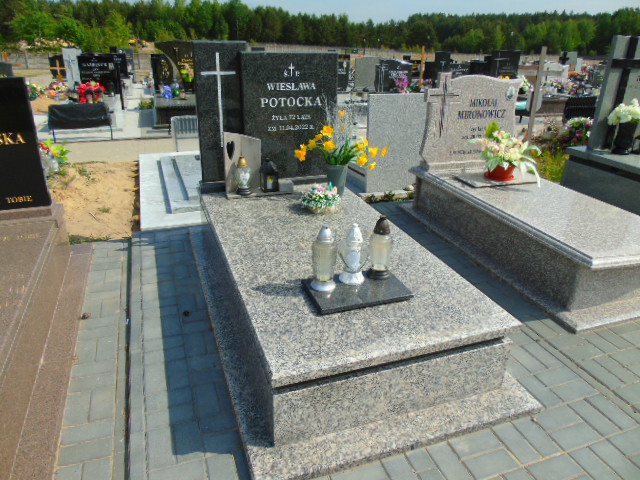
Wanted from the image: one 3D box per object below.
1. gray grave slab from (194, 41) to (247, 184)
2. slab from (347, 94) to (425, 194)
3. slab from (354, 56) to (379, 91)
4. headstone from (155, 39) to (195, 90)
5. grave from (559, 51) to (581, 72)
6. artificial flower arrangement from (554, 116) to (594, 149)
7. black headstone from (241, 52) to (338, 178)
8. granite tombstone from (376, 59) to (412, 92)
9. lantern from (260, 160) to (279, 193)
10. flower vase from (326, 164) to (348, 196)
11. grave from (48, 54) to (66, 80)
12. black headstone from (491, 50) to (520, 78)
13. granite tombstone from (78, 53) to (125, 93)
[{"bbox_3d":[-0.677,-0.883,3.247,0.348,0.943,0.080,-7,25,-18],"label":"gray grave slab"},{"bbox_3d":[0.758,-0.940,4.469,0.680,0.920,0.090,-7,25,-18],"label":"slab"},{"bbox_3d":[1.068,-3.798,10.553,0.690,0.720,0.110,-8,26,-22],"label":"slab"},{"bbox_3d":[-2.627,-3.288,8.733,1.000,0.864,0.140,-7,25,-18],"label":"headstone"},{"bbox_3d":[9.684,-6.902,17.922,0.879,0.762,0.150,-7,25,-18],"label":"grave"},{"bbox_3d":[2.916,-1.219,5.316,0.350,0.350,0.330,-7,25,-18],"label":"artificial flower arrangement"},{"bbox_3d":[-0.229,-0.906,3.437,0.704,0.899,0.085,-7,25,-18],"label":"black headstone"},{"bbox_3d":[1.690,-3.787,10.632,0.910,0.750,0.100,-8,26,-22],"label":"granite tombstone"},{"bbox_3d":[-0.357,-0.463,3.253,0.100,0.226,0.100,-7,25,-18],"label":"lantern"},{"bbox_3d":[0.123,-0.424,3.248,0.136,0.230,0.136,1,23,0],"label":"flower vase"},{"bbox_3d":[-6.713,-4.430,11.921,0.495,0.618,0.120,-7,25,-18],"label":"grave"},{"bbox_3d":[4.716,-4.410,11.880,0.840,0.860,0.100,-8,26,-22],"label":"black headstone"},{"bbox_3d":[-3.947,-2.973,8.302,0.732,0.661,0.130,-7,25,-18],"label":"granite tombstone"}]

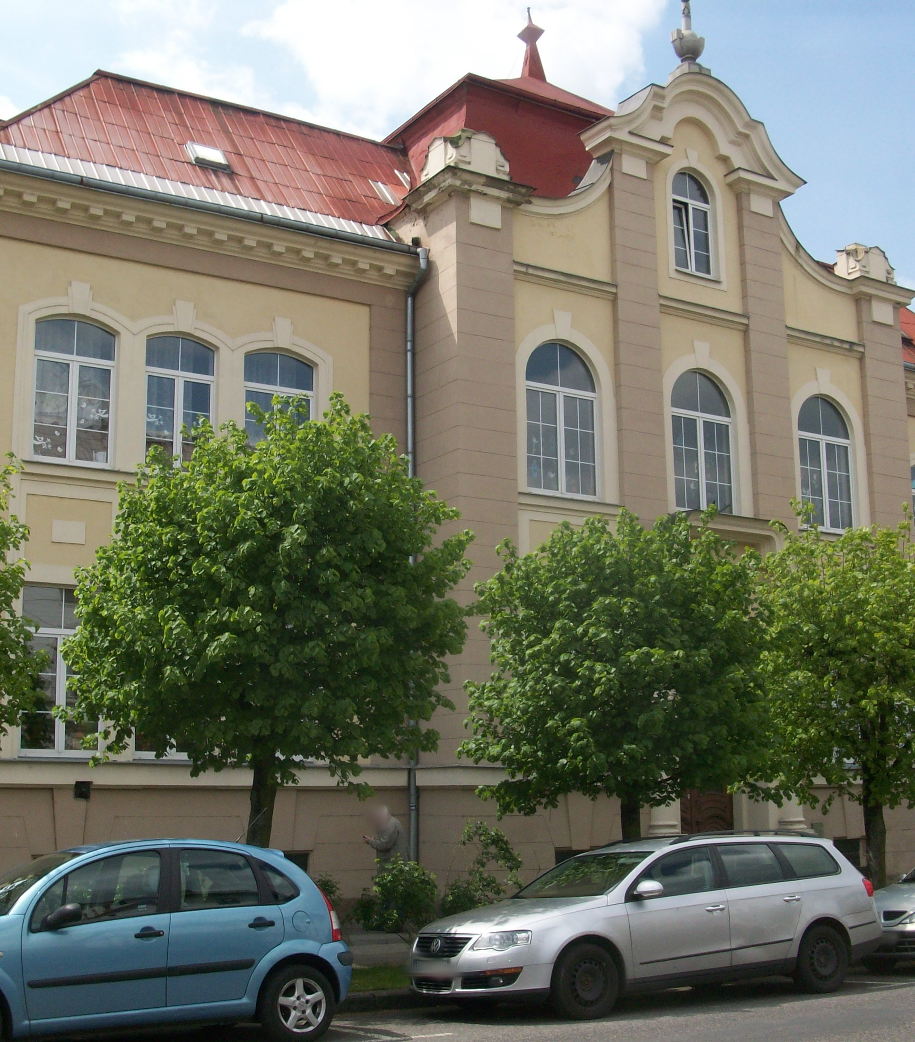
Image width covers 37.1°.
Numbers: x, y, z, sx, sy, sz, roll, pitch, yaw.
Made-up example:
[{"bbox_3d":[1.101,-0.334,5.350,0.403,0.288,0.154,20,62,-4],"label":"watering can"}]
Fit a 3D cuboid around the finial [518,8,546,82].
[{"bbox_3d":[1.512,-9.708,27.729,0.440,1.560,0.440,6,-13,-31],"label":"finial"}]

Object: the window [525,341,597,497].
[{"bbox_3d":[1.799,-1.765,23.482,1.496,2.741,0.160,6,-13,-30],"label":"window"}]

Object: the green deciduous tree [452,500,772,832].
[{"bbox_3d":[1.854,2.384,15.641,3.500,5.018,3.400,0,-11,0],"label":"green deciduous tree"}]

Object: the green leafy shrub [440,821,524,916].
[{"bbox_3d":[0.324,4.815,18.942,1.138,1.239,1.138,6,-13,-30],"label":"green leafy shrub"}]

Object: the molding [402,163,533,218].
[{"bbox_3d":[0.236,-5.382,23.428,1.720,0.500,1.450,6,-13,-30],"label":"molding"}]

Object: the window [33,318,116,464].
[{"bbox_3d":[-5.665,-1.938,20.254,1.208,2.202,0.160,6,-13,-30],"label":"window"}]

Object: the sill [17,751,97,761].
[{"bbox_3d":[-5.547,3.314,19.089,1.193,0.082,0.200,6,-13,-30],"label":"sill"}]

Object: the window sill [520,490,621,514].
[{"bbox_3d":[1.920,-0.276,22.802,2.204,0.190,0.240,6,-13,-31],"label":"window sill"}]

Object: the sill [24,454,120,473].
[{"bbox_3d":[-4.959,-0.705,17.505,1.300,0.090,0.240,6,-13,-31],"label":"sill"}]

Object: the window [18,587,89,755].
[{"bbox_3d":[-5.651,2.120,19.463,1.160,2.414,0.160,6,-13,-30],"label":"window"}]

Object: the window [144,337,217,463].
[{"bbox_3d":[-3.795,-1.552,18.675,1.000,2.050,0.150,6,-13,-31],"label":"window"}]

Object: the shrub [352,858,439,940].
[{"bbox_3d":[-0.847,5.048,18.209,1.120,1.080,1.020,6,-13,-31],"label":"shrub"}]

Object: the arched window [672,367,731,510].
[{"bbox_3d":[4.488,-1.480,25.059,1.448,2.686,0.160,6,-13,-30],"label":"arched window"}]

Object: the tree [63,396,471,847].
[{"bbox_3d":[-1.800,1.495,13.274,3.900,5.650,3.900,6,-13,-31],"label":"tree"}]

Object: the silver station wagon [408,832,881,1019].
[{"bbox_3d":[1.881,3.683,12.851,4.770,1.510,1.850,6,-12,-30],"label":"silver station wagon"}]

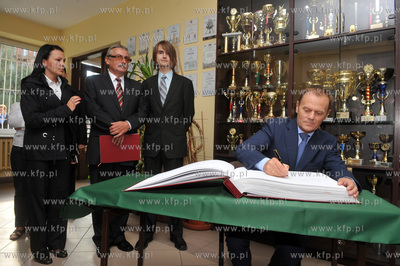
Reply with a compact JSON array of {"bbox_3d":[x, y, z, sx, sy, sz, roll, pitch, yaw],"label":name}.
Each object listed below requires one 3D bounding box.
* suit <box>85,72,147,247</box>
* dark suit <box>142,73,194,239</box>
[{"bbox_3d":[-0.720,0.225,2.280,0.540,1.480,0.370,1,1,-28],"label":"suit"},{"bbox_3d":[-0.280,0.200,2.370,0.460,1.470,0.310,1,0,0],"label":"dark suit"}]

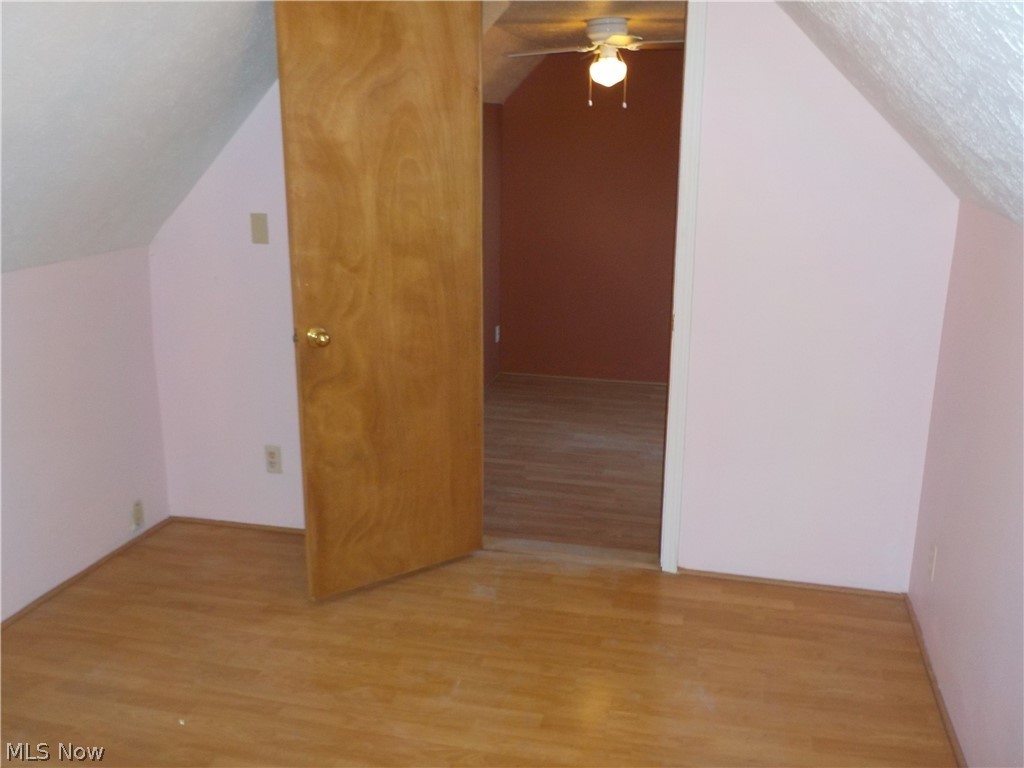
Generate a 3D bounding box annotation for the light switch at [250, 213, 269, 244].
[{"bbox_3d":[-0.949,-0.585,3.347,0.070,0.115,0.008,4,15,13],"label":"light switch"}]

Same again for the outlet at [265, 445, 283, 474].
[{"bbox_3d":[-0.960,0.307,3.576,0.070,0.115,0.010,4,15,13],"label":"outlet"}]

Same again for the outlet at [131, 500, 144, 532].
[{"bbox_3d":[-1.495,0.527,3.544,0.010,0.115,0.070,4,15,13],"label":"outlet"}]

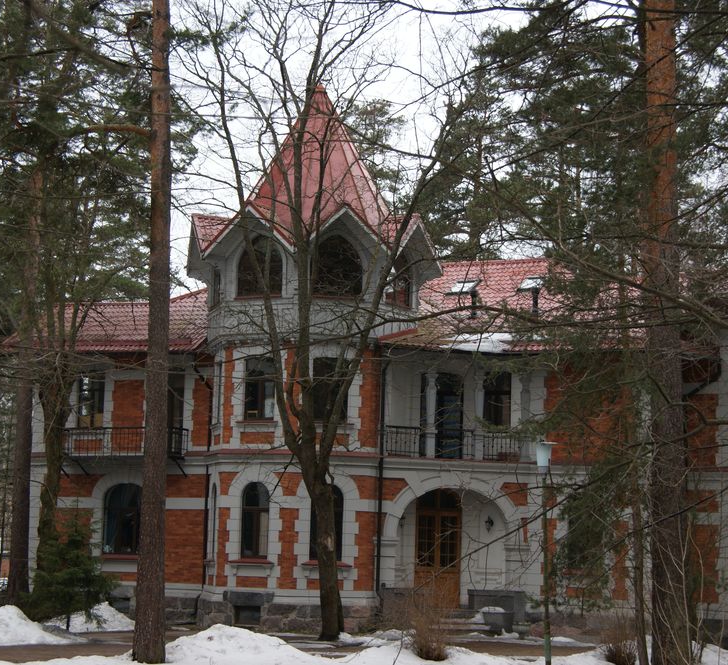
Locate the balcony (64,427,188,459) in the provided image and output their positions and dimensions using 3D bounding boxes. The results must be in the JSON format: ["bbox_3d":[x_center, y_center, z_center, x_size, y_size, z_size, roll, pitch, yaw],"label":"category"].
[{"bbox_3d":[-7.237,3.367,50.272,4.469,0.931,0.850,-3,-9,32],"label":"balcony"}]

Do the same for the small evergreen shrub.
[{"bbox_3d":[-7.821,6.386,44.224,2.339,3.007,2.339,2,-8,0],"label":"small evergreen shrub"}]

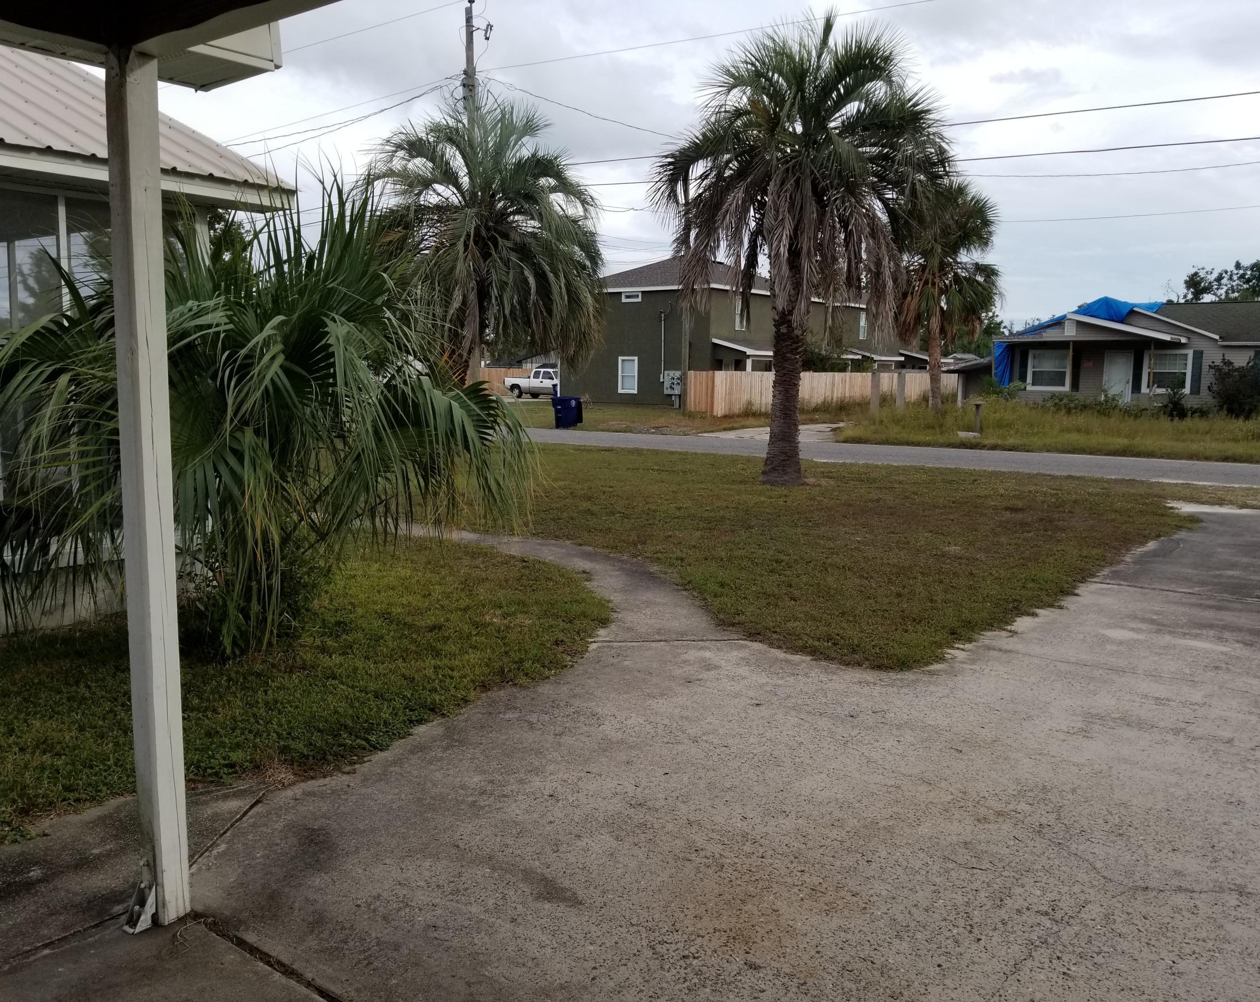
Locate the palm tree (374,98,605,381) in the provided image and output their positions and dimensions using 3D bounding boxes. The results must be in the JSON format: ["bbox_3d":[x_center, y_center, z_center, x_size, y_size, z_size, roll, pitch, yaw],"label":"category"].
[{"bbox_3d":[-3.021,-4.700,21.367,4.974,7.409,4.974,0,8,-8],"label":"palm tree"}]

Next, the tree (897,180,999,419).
[{"bbox_3d":[12.732,-8.084,39.899,4.500,9.213,4.500,3,8,17],"label":"tree"}]

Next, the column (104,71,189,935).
[{"bbox_3d":[-1.506,0.025,3.140,0.139,2.696,0.089,7,9,38],"label":"column"}]

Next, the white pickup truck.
[{"bbox_3d":[-5.204,-7.298,62.519,5.780,1.860,2.000,7,9,38],"label":"white pickup truck"}]

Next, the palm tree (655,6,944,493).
[{"bbox_3d":[3.026,-4.142,16.832,5.000,7.657,5.000,2,8,9],"label":"palm tree"}]

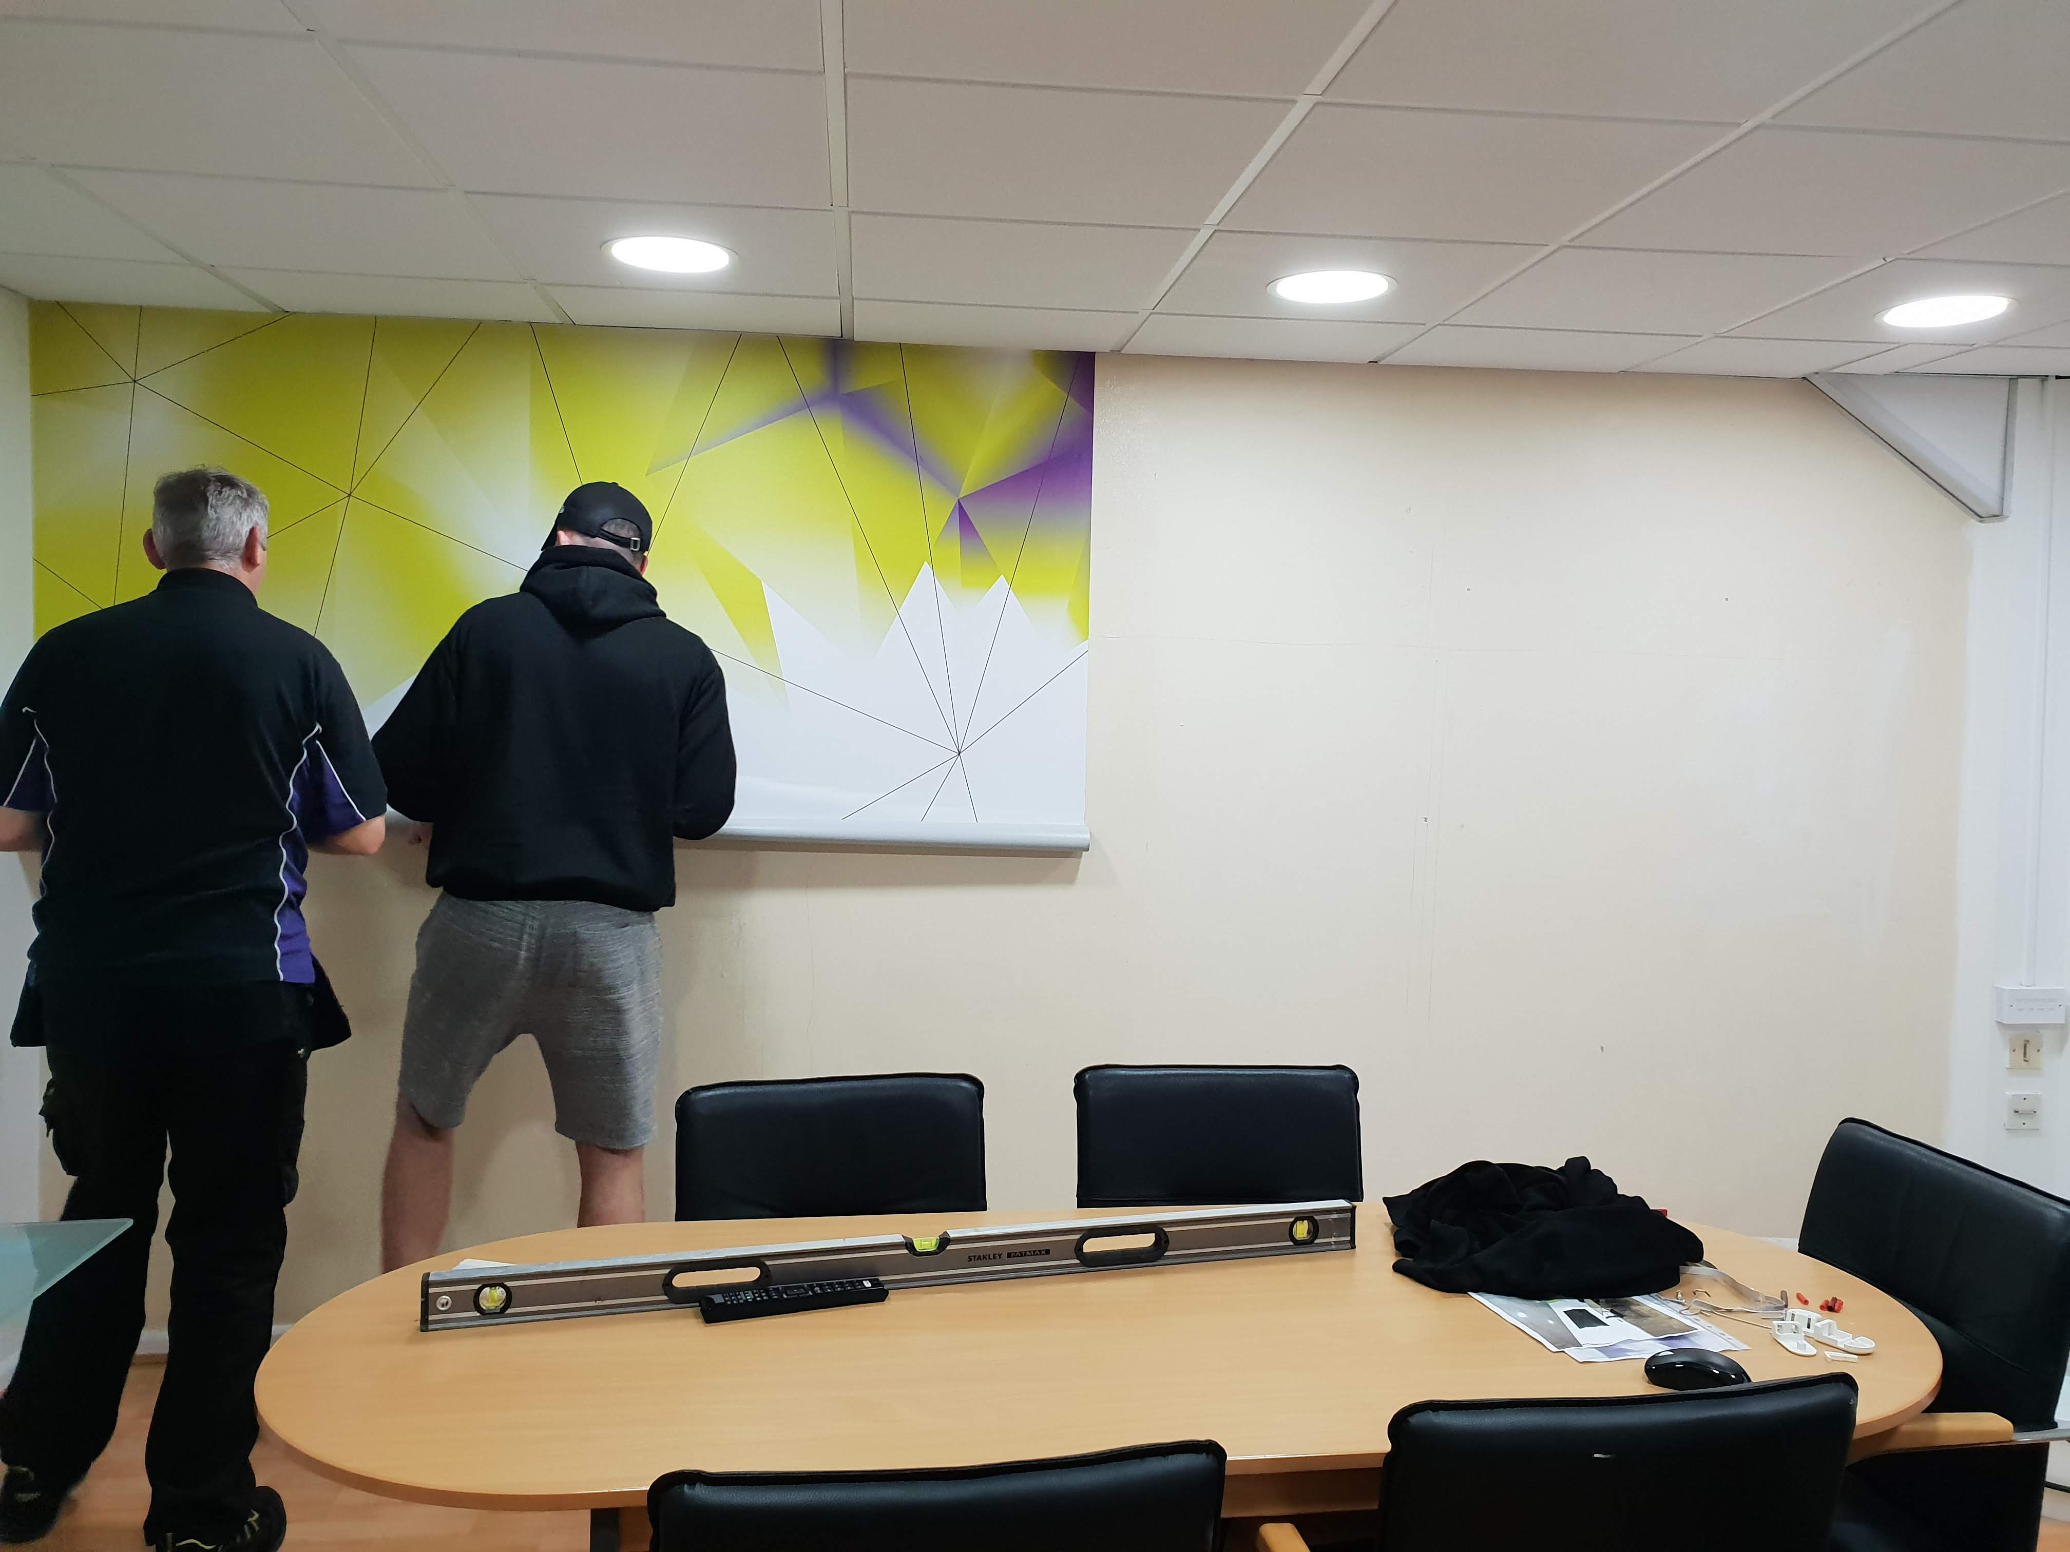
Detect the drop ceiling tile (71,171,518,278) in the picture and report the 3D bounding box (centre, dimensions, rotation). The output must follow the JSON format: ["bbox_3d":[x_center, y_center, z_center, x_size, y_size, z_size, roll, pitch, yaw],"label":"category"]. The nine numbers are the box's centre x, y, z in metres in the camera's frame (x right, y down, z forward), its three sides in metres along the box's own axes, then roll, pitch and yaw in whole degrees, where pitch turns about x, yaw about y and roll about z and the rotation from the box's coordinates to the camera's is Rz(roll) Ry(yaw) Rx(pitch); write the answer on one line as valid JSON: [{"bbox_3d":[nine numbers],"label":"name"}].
[{"bbox_3d":[-1.235,-0.945,2.684,0.595,0.018,0.590,1,4,-6],"label":"drop ceiling tile"}]

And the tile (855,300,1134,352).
[{"bbox_3d":[-0.094,-0.961,3.300,0.597,0.020,0.385,1,4,-6],"label":"tile"}]

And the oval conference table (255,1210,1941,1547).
[{"bbox_3d":[0.114,1.046,1.973,2.010,0.740,0.790,1,4,-8],"label":"oval conference table"}]

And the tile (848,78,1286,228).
[{"bbox_3d":[0.020,-0.894,2.243,0.595,0.020,0.595,1,4,-6],"label":"tile"}]

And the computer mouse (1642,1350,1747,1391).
[{"bbox_3d":[0.754,0.668,1.759,0.110,0.036,0.064,2,4,22],"label":"computer mouse"}]

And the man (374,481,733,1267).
[{"bbox_3d":[-0.922,0.390,2.989,0.670,1.870,0.500,0,4,-14],"label":"man"}]

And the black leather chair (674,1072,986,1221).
[{"bbox_3d":[-0.276,0.930,2.183,0.550,0.910,0.580,0,3,-12],"label":"black leather chair"}]

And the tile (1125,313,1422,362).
[{"bbox_3d":[0.506,-0.953,3.363,0.597,0.020,0.385,1,4,-6],"label":"tile"}]

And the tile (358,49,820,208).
[{"bbox_3d":[-0.577,-0.902,2.181,0.595,0.020,0.595,1,4,-6],"label":"tile"}]

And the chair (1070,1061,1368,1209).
[{"bbox_3d":[0.311,0.935,2.285,0.550,0.910,0.580,1,3,-6],"label":"chair"}]

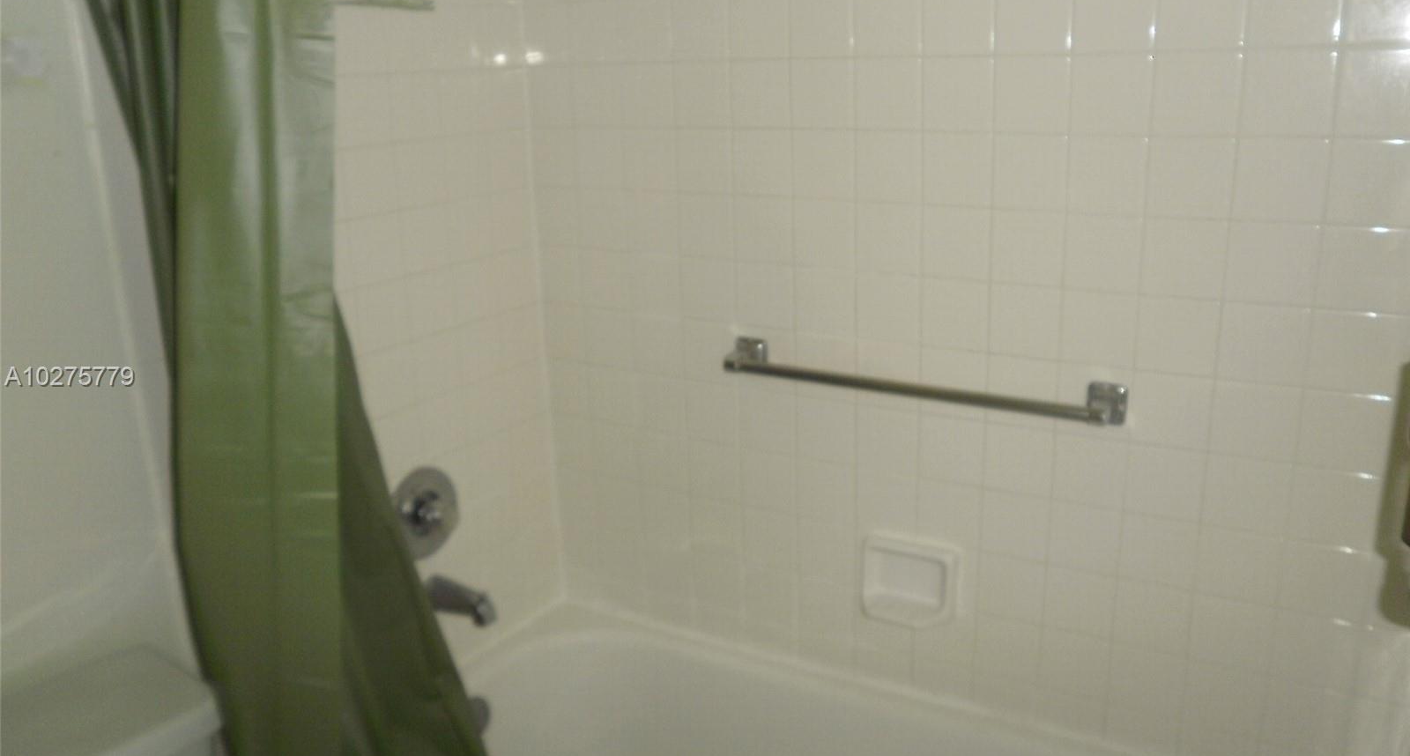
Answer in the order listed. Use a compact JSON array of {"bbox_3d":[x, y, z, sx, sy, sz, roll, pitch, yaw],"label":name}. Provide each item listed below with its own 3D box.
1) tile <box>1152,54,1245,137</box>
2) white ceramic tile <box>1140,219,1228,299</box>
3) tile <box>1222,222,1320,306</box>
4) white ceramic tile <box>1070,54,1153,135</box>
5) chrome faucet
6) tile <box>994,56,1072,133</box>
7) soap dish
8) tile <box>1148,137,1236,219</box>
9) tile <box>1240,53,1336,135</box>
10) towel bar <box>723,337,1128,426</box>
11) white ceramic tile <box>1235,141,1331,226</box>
[{"bbox_3d":[0.651,-0.375,1.395,0.108,0.108,0.009,8,20,31],"label":"tile"},{"bbox_3d":[0.660,-0.166,1.458,0.108,0.108,0.009,8,21,31],"label":"white ceramic tile"},{"bbox_3d":[0.739,-0.148,1.377,0.108,0.108,0.008,8,20,31],"label":"tile"},{"bbox_3d":[0.560,-0.390,1.451,0.108,0.108,0.009,8,20,31],"label":"white ceramic tile"},{"bbox_3d":[-0.431,0.400,1.878,0.148,0.075,0.056,8,20,31],"label":"chrome faucet"},{"bbox_3d":[0.468,-0.403,1.510,0.108,0.108,0.009,8,21,31],"label":"tile"},{"bbox_3d":[0.344,0.348,1.783,0.160,0.142,0.060,8,20,31],"label":"soap dish"},{"bbox_3d":[0.657,-0.270,1.430,0.108,0.108,0.009,8,21,31],"label":"tile"},{"bbox_3d":[0.727,-0.355,1.316,0.108,0.108,0.008,8,20,31],"label":"tile"},{"bbox_3d":[0.315,0.012,1.666,0.655,0.062,0.075,8,20,31],"label":"towel bar"},{"bbox_3d":[0.734,-0.252,1.346,0.108,0.108,0.008,8,20,31],"label":"white ceramic tile"}]

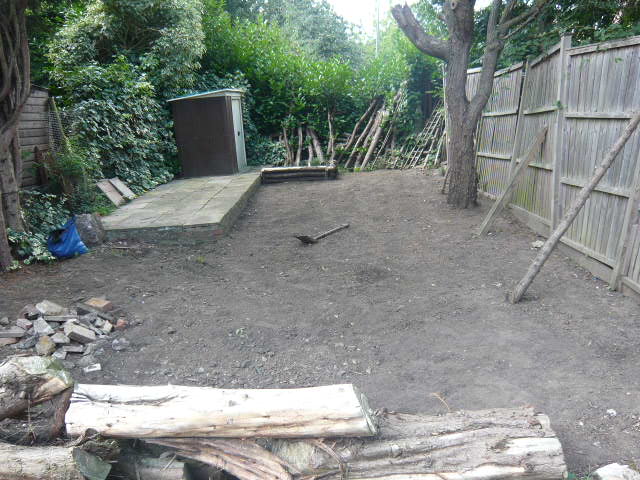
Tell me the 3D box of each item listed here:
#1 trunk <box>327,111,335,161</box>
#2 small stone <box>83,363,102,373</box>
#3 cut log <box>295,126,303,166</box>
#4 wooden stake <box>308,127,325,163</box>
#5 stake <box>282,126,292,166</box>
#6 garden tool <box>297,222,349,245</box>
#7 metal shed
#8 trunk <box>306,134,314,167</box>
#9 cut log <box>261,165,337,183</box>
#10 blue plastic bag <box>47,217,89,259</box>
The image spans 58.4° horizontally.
[{"bbox_3d":[0.269,-2.625,14.656,0.110,1.253,0.100,-4,6,0],"label":"trunk"},{"bbox_3d":[-1.396,0.787,3.542,0.100,0.035,0.060,-5,13,-14],"label":"small stone"},{"bbox_3d":[-0.532,-2.380,14.678,0.110,0.989,0.100,4,7,-1],"label":"cut log"},{"bbox_3d":[-0.089,-2.392,14.705,0.160,1.027,0.150,-17,4,3],"label":"wooden stake"},{"bbox_3d":[-0.826,-2.380,14.676,0.100,1.000,0.100,-9,7,2],"label":"stake"},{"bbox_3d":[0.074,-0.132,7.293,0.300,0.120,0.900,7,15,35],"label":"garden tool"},{"bbox_3d":[-2.635,-2.576,13.946,1.380,1.840,1.750,-2,12,-2],"label":"metal shed"},{"bbox_3d":[-0.263,-2.294,14.699,0.120,0.813,0.100,-3,5,0],"label":"trunk"},{"bbox_3d":[-0.484,-1.517,13.148,1.663,0.330,0.280,-2,12,0],"label":"cut log"},{"bbox_3d":[-2.922,0.008,6.621,0.420,0.390,0.340,-6,13,-18],"label":"blue plastic bag"}]

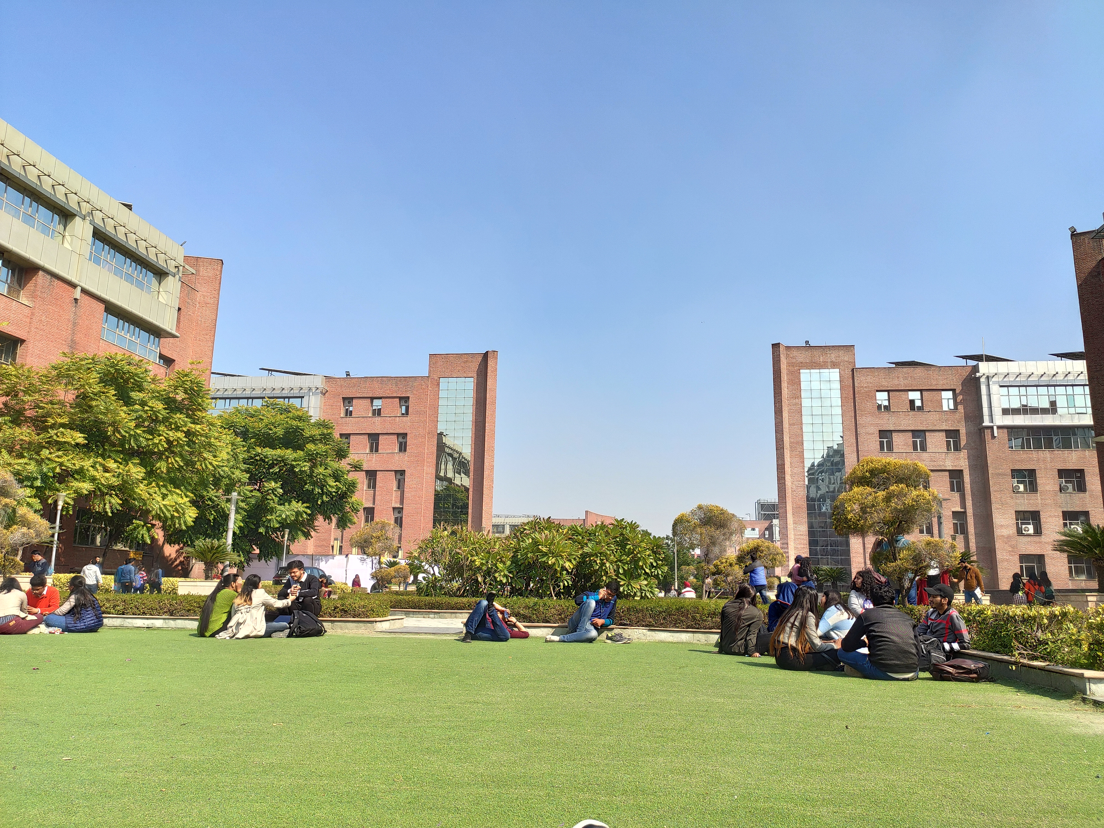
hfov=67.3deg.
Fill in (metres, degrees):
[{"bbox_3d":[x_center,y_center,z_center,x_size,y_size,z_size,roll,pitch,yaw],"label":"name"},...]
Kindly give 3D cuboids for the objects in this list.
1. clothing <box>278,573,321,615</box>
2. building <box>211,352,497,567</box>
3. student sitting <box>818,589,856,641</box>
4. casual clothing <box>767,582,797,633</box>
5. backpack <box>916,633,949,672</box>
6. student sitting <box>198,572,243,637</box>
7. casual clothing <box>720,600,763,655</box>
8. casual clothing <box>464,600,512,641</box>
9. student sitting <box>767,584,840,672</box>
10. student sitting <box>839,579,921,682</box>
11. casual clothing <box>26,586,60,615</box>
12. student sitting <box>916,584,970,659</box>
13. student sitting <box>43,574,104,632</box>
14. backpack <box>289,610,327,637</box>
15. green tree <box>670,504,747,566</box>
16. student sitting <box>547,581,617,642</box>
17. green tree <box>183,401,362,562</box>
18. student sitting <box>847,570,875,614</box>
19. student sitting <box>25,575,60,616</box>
[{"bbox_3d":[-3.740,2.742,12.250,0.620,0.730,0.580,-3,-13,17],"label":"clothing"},{"bbox_3d":[-22.720,7.041,88.256,33.000,23.600,16.000,0,-11,4],"label":"building"},{"bbox_3d":[2.998,2.248,8.800,0.650,0.760,0.520,-4,-13,21],"label":"student sitting"},{"bbox_3d":[2.772,2.467,10.000,0.550,0.830,0.600,0,-12,6],"label":"casual clothing"},{"bbox_3d":[3.467,2.156,7.567,0.290,0.370,0.220,7,-13,-29],"label":"backpack"},{"bbox_3d":[-4.151,2.398,10.434,0.665,0.760,0.456,10,-15,-41],"label":"student sitting"},{"bbox_3d":[2.216,2.480,9.750,0.500,0.620,0.400,-6,-14,29],"label":"casual clothing"},{"bbox_3d":[-0.907,2.900,11.700,0.660,0.570,0.600,-4,-13,23],"label":"casual clothing"},{"bbox_3d":[2.372,1.986,7.744,0.720,0.740,0.550,10,-14,-39],"label":"student sitting"},{"bbox_3d":[2.839,1.844,7.155,0.620,0.800,0.640,3,-11,-12],"label":"student sitting"},{"bbox_3d":[-6.992,2.582,11.422,0.456,0.437,0.361,3,-11,-12],"label":"casual clothing"},{"bbox_3d":[3.772,2.070,8.050,0.660,0.820,0.580,12,-16,-41],"label":"student sitting"},{"bbox_3d":[-6.292,2.489,10.909,0.665,0.731,0.551,-1,-11,6],"label":"student sitting"},{"bbox_3d":[-3.486,2.967,11.800,0.480,0.390,0.330,7,-14,-25],"label":"backpack"},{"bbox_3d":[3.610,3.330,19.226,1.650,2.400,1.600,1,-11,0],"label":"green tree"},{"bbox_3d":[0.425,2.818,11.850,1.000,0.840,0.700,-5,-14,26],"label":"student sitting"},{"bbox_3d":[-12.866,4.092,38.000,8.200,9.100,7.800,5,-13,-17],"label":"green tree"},{"bbox_3d":[3.236,2.083,8.607,0.680,0.900,0.480,7,-13,-29],"label":"student sitting"},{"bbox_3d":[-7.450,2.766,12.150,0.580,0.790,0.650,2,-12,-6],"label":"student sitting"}]

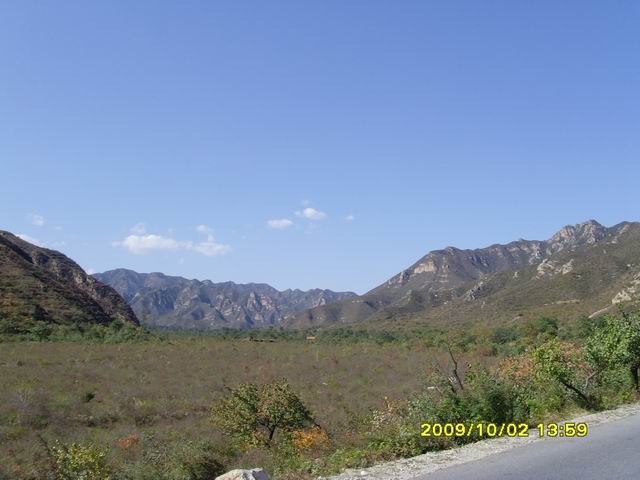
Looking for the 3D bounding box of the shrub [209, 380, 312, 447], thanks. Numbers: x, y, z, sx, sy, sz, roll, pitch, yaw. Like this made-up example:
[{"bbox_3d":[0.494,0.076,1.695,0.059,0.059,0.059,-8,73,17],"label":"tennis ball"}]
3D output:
[{"bbox_3d":[-1.332,4.090,17.000,2.350,1.500,2.100,0,-7,0],"label":"shrub"}]

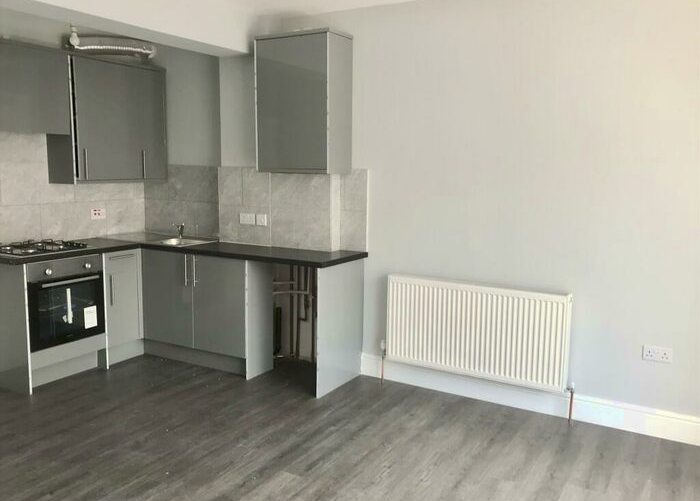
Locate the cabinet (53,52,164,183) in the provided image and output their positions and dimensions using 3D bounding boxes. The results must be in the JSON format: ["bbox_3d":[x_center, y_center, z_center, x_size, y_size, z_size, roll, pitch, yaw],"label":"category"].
[{"bbox_3d":[-1.979,-1.038,4.681,0.335,0.957,0.901,5,9,30],"label":"cabinet"}]

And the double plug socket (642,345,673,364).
[{"bbox_3d":[1.752,0.592,3.228,0.146,0.086,0.010,5,9,30],"label":"double plug socket"}]

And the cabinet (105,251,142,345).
[{"bbox_3d":[-1.981,0.340,4.504,0.600,0.718,0.349,5,9,30],"label":"cabinet"}]

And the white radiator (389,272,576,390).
[{"bbox_3d":[0.799,0.512,3.695,1.183,0.595,0.100,5,9,30],"label":"white radiator"}]

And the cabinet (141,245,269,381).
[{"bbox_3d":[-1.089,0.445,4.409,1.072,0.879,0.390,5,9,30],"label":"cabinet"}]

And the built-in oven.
[{"bbox_3d":[-2.203,0.333,4.093,0.585,0.599,0.588,5,9,30],"label":"built-in oven"}]

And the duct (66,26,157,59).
[{"bbox_3d":[-1.922,-1.664,4.628,0.170,0.200,0.810,5,9,30],"label":"duct"}]

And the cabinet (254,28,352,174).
[{"bbox_3d":[-0.329,-1.032,4.059,0.622,0.945,0.311,5,9,30],"label":"cabinet"}]

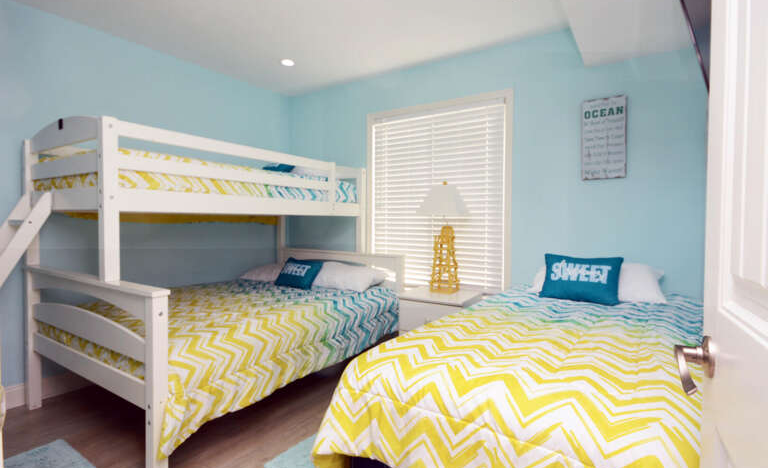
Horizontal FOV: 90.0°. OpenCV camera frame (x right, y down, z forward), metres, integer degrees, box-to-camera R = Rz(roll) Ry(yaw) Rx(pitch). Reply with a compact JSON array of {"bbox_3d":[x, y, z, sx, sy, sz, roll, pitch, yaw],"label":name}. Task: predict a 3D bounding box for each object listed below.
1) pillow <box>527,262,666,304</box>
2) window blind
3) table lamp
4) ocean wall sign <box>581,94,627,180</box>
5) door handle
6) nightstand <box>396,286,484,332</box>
[{"bbox_3d":[1.316,0.281,2.413,0.735,0.210,0.330,2,2,32],"label":"pillow"},{"bbox_3d":[0.398,-0.294,3.198,1.198,1.467,0.060,2,2,32],"label":"window blind"},{"bbox_3d":[0.465,0.015,2.959,0.320,0.852,0.320,2,2,32],"label":"table lamp"},{"bbox_3d":[1.436,-0.623,2.524,0.260,0.530,0.025,2,2,32],"label":"ocean wall sign"},{"bbox_3d":[0.502,0.207,0.623,0.052,0.074,0.140,2,2,32],"label":"door handle"},{"bbox_3d":[0.413,0.759,2.800,0.498,0.623,0.455,2,2,32],"label":"nightstand"}]

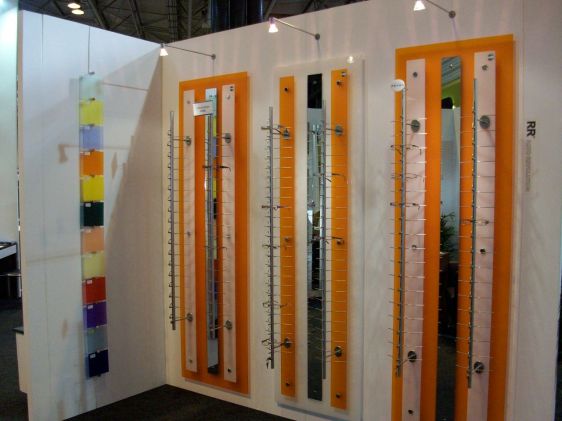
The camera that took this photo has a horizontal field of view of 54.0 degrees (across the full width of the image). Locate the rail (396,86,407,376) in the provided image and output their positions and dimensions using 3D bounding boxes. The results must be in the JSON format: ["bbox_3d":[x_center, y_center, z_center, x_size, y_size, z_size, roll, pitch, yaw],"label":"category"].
[{"bbox_3d":[0.608,0.116,2.774,0.020,1.452,0.021,2,4,35],"label":"rail"}]

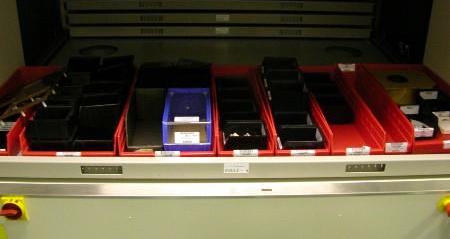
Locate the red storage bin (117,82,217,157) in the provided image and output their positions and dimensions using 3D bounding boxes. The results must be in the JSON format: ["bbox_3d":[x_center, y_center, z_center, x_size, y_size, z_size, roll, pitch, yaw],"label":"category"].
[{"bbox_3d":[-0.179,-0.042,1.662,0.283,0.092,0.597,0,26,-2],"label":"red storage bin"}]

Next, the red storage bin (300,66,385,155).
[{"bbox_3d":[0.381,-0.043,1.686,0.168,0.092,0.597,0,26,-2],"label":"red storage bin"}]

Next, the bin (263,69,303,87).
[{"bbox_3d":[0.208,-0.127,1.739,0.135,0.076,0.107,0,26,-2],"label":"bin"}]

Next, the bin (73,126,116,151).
[{"bbox_3d":[-0.388,0.068,1.444,0.125,0.070,0.105,0,26,-2],"label":"bin"}]

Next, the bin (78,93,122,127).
[{"bbox_3d":[-0.389,-0.030,1.509,0.125,0.077,0.105,0,26,-2],"label":"bin"}]

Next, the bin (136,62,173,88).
[{"bbox_3d":[-0.258,-0.153,1.794,0.130,0.080,0.110,0,26,-2],"label":"bin"}]

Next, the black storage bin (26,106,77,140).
[{"bbox_3d":[-0.505,0.013,1.417,0.130,0.077,0.105,0,26,-2],"label":"black storage bin"}]

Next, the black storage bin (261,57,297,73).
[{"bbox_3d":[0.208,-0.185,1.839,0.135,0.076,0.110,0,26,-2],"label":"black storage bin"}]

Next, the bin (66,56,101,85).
[{"bbox_3d":[-0.528,-0.175,1.781,0.130,0.080,0.120,0,26,-2],"label":"bin"}]

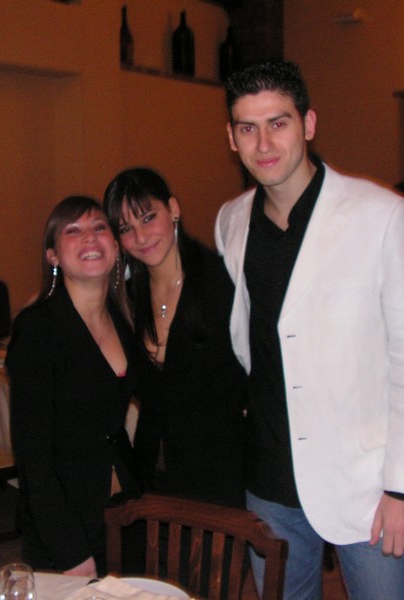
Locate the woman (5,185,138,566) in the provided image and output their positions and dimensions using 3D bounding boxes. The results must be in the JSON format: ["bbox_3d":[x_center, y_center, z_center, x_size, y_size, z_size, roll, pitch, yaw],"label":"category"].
[{"bbox_3d":[-0.292,0.564,1.957,0.440,1.590,0.320,-2,9,-23],"label":"woman"}]

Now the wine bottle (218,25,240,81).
[{"bbox_3d":[0.220,-1.887,6.420,0.140,0.430,0.140,8,11,42],"label":"wine bottle"}]

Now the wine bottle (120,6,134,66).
[{"bbox_3d":[-0.523,-1.813,5.726,0.118,0.410,0.118,1,8,0],"label":"wine bottle"}]

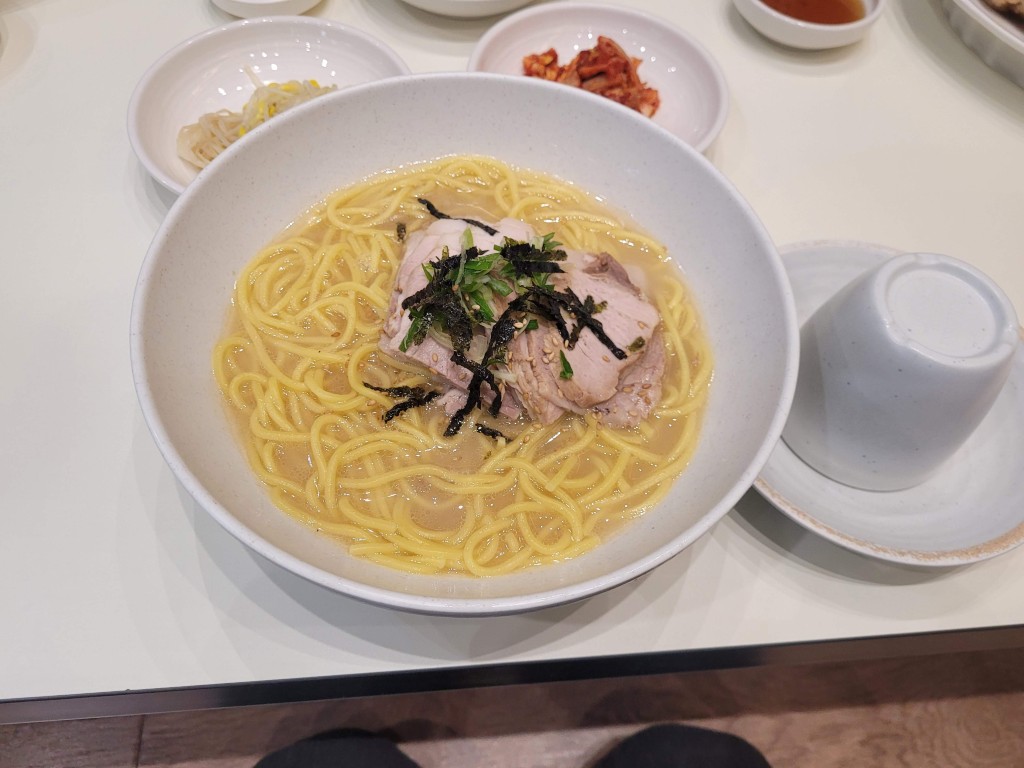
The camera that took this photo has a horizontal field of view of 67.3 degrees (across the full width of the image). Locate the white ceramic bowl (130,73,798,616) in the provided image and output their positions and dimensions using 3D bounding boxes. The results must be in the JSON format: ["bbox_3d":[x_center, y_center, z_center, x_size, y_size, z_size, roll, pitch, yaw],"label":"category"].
[{"bbox_3d":[-0.015,-0.015,0.292,0.220,0.075,0.220,2,59,-3],"label":"white ceramic bowl"}]

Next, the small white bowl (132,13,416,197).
[{"bbox_3d":[-0.111,-0.123,0.375,0.134,0.033,0.134,2,59,-3],"label":"small white bowl"}]

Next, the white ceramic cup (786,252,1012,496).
[{"bbox_3d":[0.147,-0.008,0.294,0.079,0.069,0.079,2,59,-3],"label":"white ceramic cup"}]

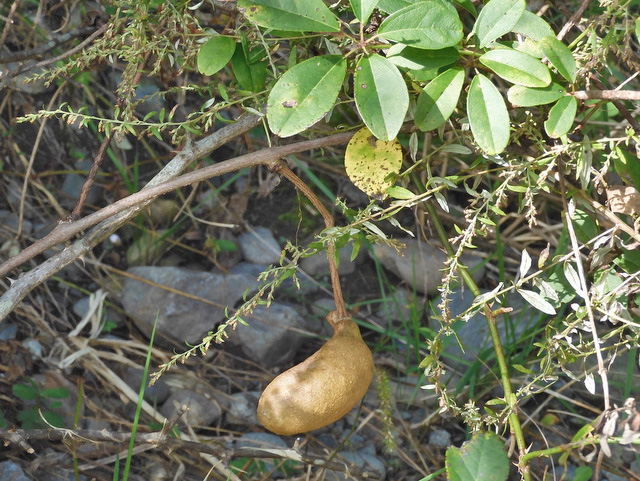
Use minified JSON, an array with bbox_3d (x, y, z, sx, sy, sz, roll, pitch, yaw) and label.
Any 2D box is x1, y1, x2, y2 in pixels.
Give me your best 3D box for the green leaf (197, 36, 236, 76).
[{"bbox_3d":[-0.063,-0.115,1.100,0.019,0.008,0.032,31,69,0],"label":"green leaf"}]

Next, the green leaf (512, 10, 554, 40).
[{"bbox_3d":[0.129,-0.132,1.080,0.038,0.019,0.009,30,-1,0],"label":"green leaf"}]

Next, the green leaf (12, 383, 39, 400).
[{"bbox_3d":[-0.228,0.117,1.360,0.020,0.005,0.018,2,41,2],"label":"green leaf"}]

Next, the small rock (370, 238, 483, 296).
[{"bbox_3d":[0.093,0.023,1.480,0.101,0.037,0.051,0,32,0],"label":"small rock"}]

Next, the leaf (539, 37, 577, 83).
[{"bbox_3d":[0.142,-0.108,1.050,0.016,0.008,0.033,-33,78,3],"label":"leaf"}]

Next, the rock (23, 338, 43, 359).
[{"bbox_3d":[-0.232,0.088,1.420,0.017,0.015,0.013,0,32,0],"label":"rock"}]

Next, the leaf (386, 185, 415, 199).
[{"bbox_3d":[0.050,-0.030,1.080,0.018,0.004,0.007,19,62,11],"label":"leaf"}]

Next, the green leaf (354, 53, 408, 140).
[{"bbox_3d":[0.035,-0.084,1.030,0.032,0.011,0.054,-14,78,0],"label":"green leaf"}]

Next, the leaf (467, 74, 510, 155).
[{"bbox_3d":[0.099,-0.075,1.040,0.025,0.010,0.051,-13,75,3],"label":"leaf"}]

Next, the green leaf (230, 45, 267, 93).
[{"bbox_3d":[-0.047,-0.108,1.100,0.022,0.009,0.035,-17,71,-4],"label":"green leaf"}]

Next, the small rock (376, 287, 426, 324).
[{"bbox_3d":[0.067,0.053,1.440,0.044,0.025,0.033,0,32,0],"label":"small rock"}]

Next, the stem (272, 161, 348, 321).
[{"bbox_3d":[-0.006,0.000,1.100,0.048,0.110,0.022,0,32,0],"label":"stem"}]

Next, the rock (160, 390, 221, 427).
[{"bbox_3d":[-0.104,0.135,1.411,0.048,0.024,0.041,-3,35,-5],"label":"rock"}]

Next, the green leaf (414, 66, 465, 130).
[{"bbox_3d":[0.076,-0.088,1.100,0.023,0.008,0.051,29,73,24],"label":"green leaf"}]

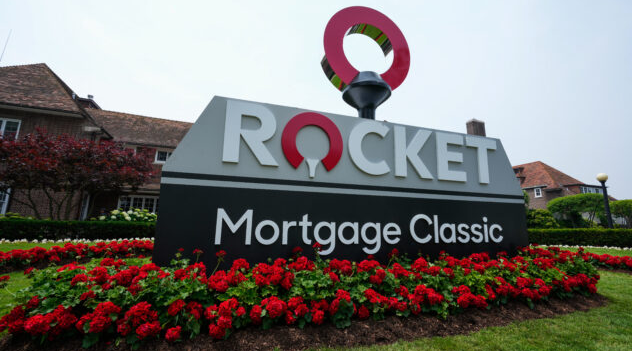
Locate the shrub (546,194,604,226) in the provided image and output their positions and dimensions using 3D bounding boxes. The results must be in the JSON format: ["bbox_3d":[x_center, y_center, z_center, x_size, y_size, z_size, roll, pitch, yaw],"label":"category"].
[{"bbox_3d":[13.988,2.285,14.931,2.500,2.547,2.500,1,-9,0],"label":"shrub"}]

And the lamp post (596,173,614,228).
[{"bbox_3d":[13.725,1.565,13.190,0.400,3.387,0.400,1,-9,0],"label":"lamp post"}]

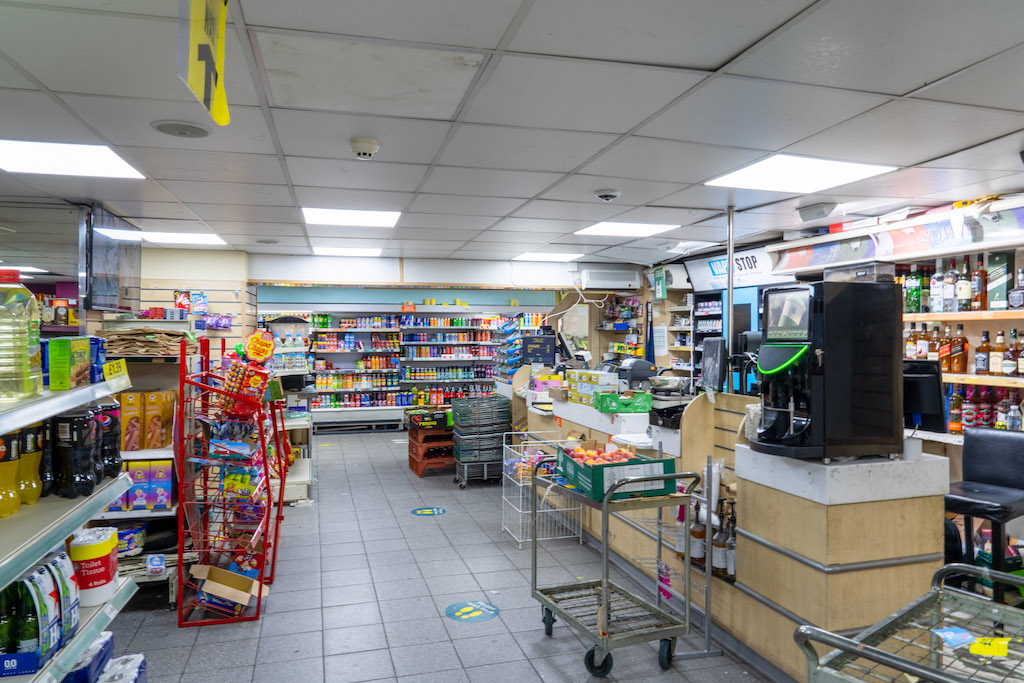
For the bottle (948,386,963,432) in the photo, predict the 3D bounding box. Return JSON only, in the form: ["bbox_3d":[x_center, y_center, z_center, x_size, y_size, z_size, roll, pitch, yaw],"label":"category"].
[{"bbox_3d":[2.484,0.375,3.820,0.077,0.295,0.077,0,0,-37],"label":"bottle"}]

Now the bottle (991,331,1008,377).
[{"bbox_3d":[2.597,0.063,3.630,0.080,0.236,0.080,0,1,-22],"label":"bottle"}]

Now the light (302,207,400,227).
[{"bbox_3d":[-0.982,-0.775,4.214,0.600,0.030,0.600,0,1,-14],"label":"light"}]

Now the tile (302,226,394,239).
[{"bbox_3d":[-1.132,-0.773,4.770,0.600,0.020,0.600,0,1,-14],"label":"tile"}]

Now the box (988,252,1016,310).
[{"bbox_3d":[2.584,-0.316,3.600,0.087,0.302,0.087,0,1,-28],"label":"box"}]

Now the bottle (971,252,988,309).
[{"bbox_3d":[2.606,-0.331,3.800,0.077,0.312,0.077,0,1,-33],"label":"bottle"}]

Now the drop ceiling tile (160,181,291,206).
[{"bbox_3d":[-1.416,-0.755,3.482,0.597,0.022,0.597,0,1,-14],"label":"drop ceiling tile"}]

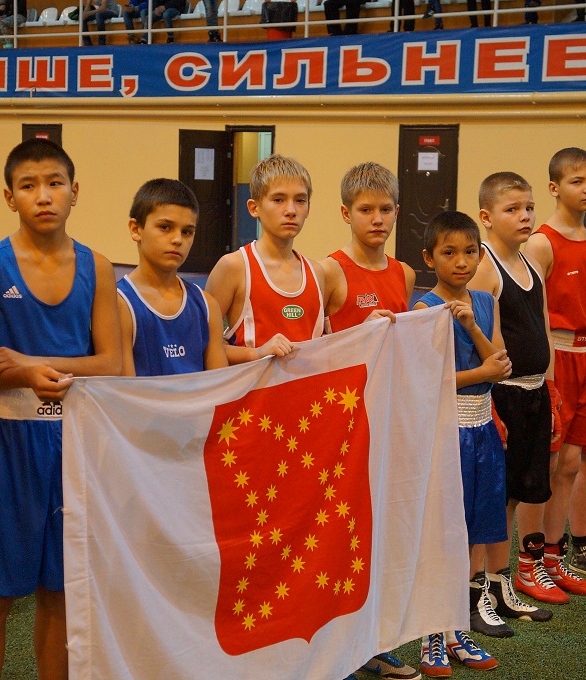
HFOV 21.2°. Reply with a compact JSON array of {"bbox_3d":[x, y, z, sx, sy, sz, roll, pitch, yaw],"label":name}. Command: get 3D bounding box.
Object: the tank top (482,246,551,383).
[{"bbox_3d":[0.708,-0.092,5.040,0.230,0.430,0.310,7,9,43],"label":"tank top"}]

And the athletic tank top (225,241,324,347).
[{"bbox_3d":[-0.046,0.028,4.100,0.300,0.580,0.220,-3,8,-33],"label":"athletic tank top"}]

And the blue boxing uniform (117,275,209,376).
[{"bbox_3d":[-0.309,0.049,3.730,0.270,0.410,0.200,-3,8,-33],"label":"blue boxing uniform"}]

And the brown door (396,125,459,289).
[{"bbox_3d":[1.697,-1.677,19.709,0.930,2.080,0.090,7,8,40],"label":"brown door"}]

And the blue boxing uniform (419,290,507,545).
[{"bbox_3d":[0.490,0.228,4.540,0.300,0.750,0.210,-1,7,-25],"label":"blue boxing uniform"}]

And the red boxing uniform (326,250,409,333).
[{"bbox_3d":[0.209,-0.035,4.330,0.270,0.420,0.200,-3,8,-35],"label":"red boxing uniform"}]

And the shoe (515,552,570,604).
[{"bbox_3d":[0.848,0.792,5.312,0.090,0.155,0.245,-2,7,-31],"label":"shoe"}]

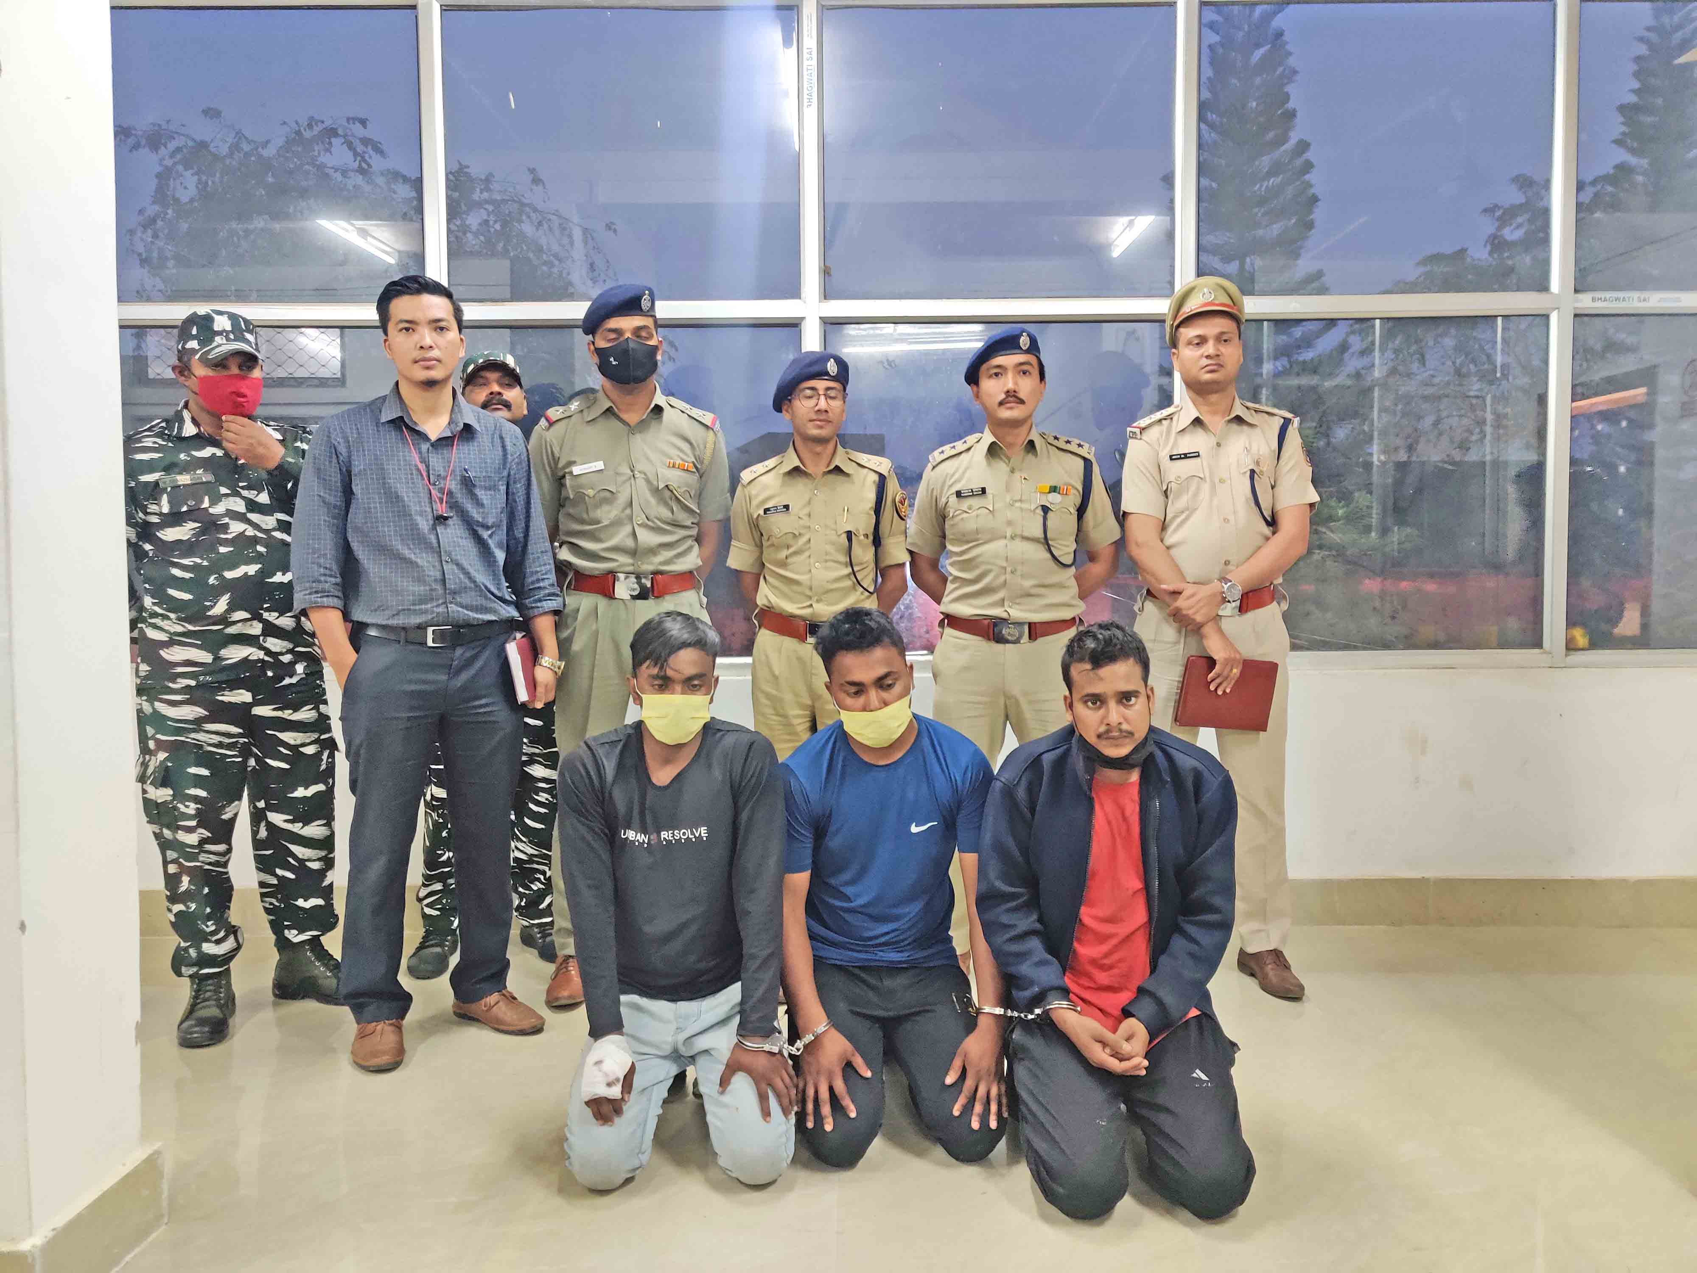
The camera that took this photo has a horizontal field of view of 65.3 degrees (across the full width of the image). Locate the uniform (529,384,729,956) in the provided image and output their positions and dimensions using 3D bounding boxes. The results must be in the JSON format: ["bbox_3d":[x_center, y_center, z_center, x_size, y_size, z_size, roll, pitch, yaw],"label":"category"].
[{"bbox_3d":[-0.583,0.101,3.471,0.510,1.498,0.320,-1,3,-7],"label":"uniform"}]

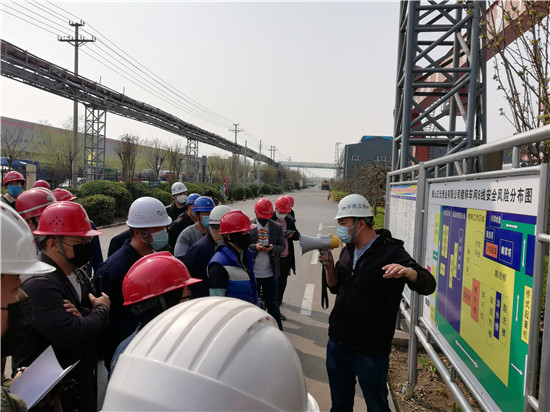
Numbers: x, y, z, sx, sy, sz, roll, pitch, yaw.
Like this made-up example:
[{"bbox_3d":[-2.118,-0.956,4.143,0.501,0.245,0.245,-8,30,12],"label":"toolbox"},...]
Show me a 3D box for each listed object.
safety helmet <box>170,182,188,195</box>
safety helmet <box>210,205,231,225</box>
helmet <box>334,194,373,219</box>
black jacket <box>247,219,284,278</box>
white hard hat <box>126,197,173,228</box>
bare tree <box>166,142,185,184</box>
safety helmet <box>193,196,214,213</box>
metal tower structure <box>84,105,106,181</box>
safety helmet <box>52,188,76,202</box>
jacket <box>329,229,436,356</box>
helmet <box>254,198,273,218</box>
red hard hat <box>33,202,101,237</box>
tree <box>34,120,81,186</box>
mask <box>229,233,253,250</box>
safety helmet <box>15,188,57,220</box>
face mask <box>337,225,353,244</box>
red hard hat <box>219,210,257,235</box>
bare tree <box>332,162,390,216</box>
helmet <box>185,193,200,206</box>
[{"bbox_3d":[-1.377,-0.249,6.200,0.220,0.160,0.280,-6,6,-20],"label":"safety helmet"},{"bbox_3d":[-0.501,0.085,4.050,0.270,0.160,0.220,6,1,-20],"label":"safety helmet"},{"bbox_3d":[0.497,0.005,2.700,0.275,0.157,0.220,1,4,-22],"label":"helmet"},{"bbox_3d":[-0.097,0.486,4.900,0.460,0.690,0.340,2,3,7],"label":"black jacket"},{"bbox_3d":[-0.736,0.035,2.520,0.280,0.165,0.225,1,3,12],"label":"white hard hat"},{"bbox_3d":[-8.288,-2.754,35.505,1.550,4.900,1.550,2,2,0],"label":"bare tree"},{"bbox_3d":[-0.709,-0.015,4.250,0.265,0.150,0.215,5,4,42],"label":"safety helmet"},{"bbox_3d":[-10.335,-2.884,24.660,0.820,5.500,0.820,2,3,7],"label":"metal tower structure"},{"bbox_3d":[-2.274,-0.113,4.600,0.290,0.160,0.220,-3,1,18],"label":"safety helmet"},{"bbox_3d":[0.646,0.510,2.650,0.450,0.750,0.630,0,4,-34],"label":"jacket"},{"bbox_3d":[-0.131,0.034,5.250,0.220,0.160,0.280,1,28,-14],"label":"helmet"},{"bbox_3d":[-0.929,0.063,1.920,0.285,0.150,0.220,1,3,-10],"label":"red hard hat"},{"bbox_3d":[-12.094,-2.293,23.967,2.700,5.090,2.700,2,3,6],"label":"tree"},{"bbox_3d":[-0.255,0.267,3.220,0.125,0.140,0.150,3,3,23],"label":"mask"},{"bbox_3d":[-1.468,-0.003,2.650,0.280,0.160,0.220,-8,2,6],"label":"safety helmet"},{"bbox_3d":[0.477,0.198,2.920,0.085,0.125,0.135,-4,5,-18],"label":"face mask"},{"bbox_3d":[-0.267,0.117,3.050,0.285,0.160,0.220,-1,2,20],"label":"red hard hat"},{"bbox_3d":[5.525,-0.972,26.508,3.400,3.430,3.200,2,3,6],"label":"bare tree"},{"bbox_3d":[-1.094,-0.089,5.900,0.280,0.160,0.220,-6,3,-4],"label":"helmet"}]

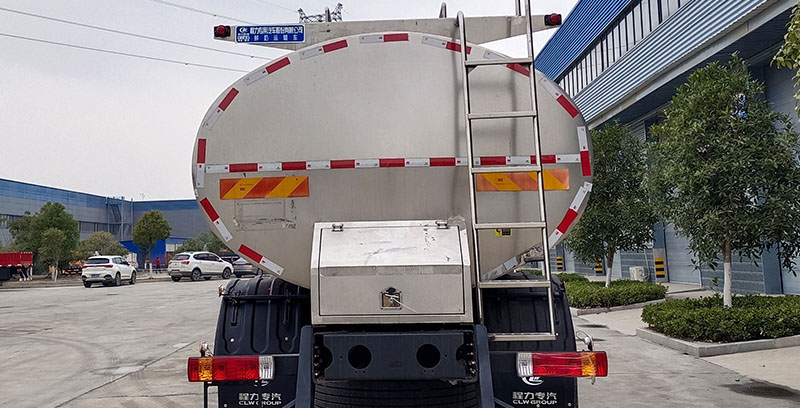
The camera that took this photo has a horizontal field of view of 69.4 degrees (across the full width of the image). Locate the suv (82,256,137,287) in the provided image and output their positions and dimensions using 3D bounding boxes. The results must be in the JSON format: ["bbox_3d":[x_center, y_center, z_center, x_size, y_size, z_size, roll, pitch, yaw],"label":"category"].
[{"bbox_3d":[-16.659,3.865,33.388,1.840,1.690,4.500,-1,-5,-9],"label":"suv"}]

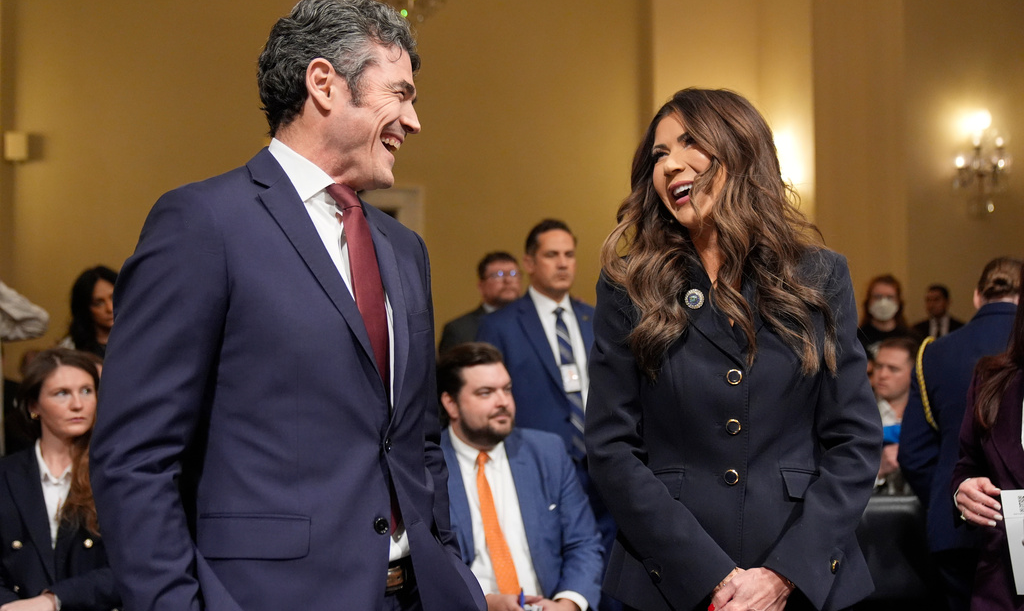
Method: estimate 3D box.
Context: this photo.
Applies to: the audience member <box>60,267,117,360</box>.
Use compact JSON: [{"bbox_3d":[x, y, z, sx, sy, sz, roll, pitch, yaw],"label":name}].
[{"bbox_3d":[-1.590,0.660,4.180,0.460,1.620,0.300,1,-2,-35],"label":"audience member"}]

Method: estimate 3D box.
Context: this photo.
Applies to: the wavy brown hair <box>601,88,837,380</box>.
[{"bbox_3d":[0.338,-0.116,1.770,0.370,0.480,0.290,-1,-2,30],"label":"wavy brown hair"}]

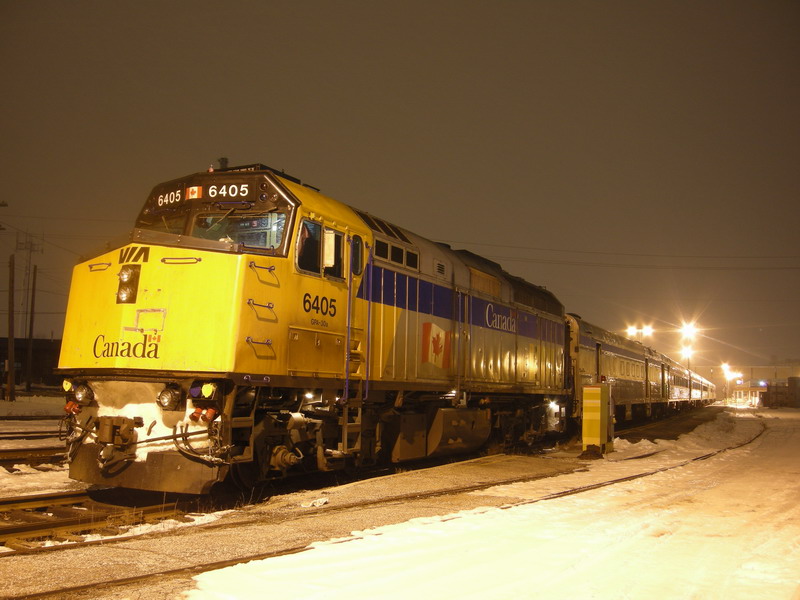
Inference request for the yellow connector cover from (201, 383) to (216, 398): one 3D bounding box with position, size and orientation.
[{"bbox_3d":[-2.388,1.133,10.366,0.170,0.180,0.120,-2,-7,26],"label":"yellow connector cover"}]

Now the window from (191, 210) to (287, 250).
[{"bbox_3d":[-2.310,-0.968,11.826,1.370,0.580,0.060,0,-23,10],"label":"window"}]

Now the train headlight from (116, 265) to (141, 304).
[{"bbox_3d":[-3.549,-0.199,10.900,0.310,0.500,0.130,-2,-7,26],"label":"train headlight"}]

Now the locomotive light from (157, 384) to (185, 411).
[{"bbox_3d":[-2.892,1.233,10.432,0.260,0.290,0.210,-2,-7,26],"label":"locomotive light"}]

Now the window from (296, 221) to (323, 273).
[{"bbox_3d":[-1.311,-0.749,11.970,0.070,0.800,0.670,-2,-7,26],"label":"window"}]

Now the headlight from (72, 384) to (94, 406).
[{"bbox_3d":[-4.222,1.264,11.095,0.260,0.290,0.210,-2,-7,26],"label":"headlight"}]

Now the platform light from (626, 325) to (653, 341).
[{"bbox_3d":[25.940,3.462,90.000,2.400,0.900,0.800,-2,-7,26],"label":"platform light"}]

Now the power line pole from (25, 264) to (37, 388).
[{"bbox_3d":[-32.082,2.420,72.588,0.310,11.060,0.310,-2,-7,26],"label":"power line pole"}]

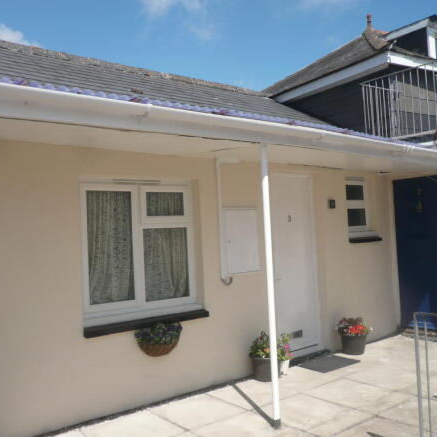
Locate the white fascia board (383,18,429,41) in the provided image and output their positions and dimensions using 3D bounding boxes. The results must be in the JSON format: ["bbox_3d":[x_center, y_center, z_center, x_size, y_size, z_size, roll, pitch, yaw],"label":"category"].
[{"bbox_3d":[3.147,-3.121,7.885,0.040,0.120,0.840,-2,-1,-32],"label":"white fascia board"}]

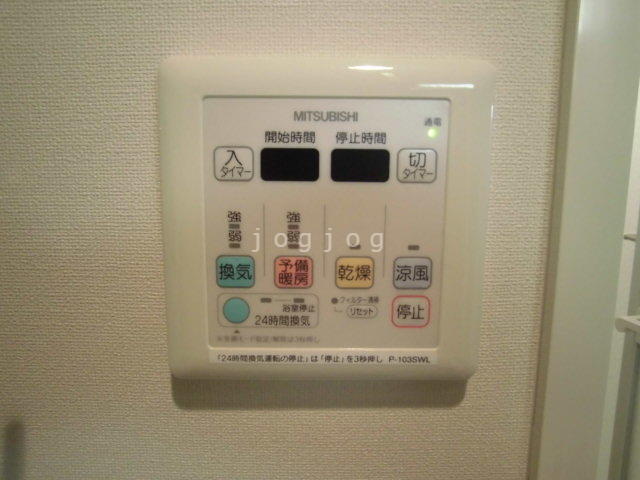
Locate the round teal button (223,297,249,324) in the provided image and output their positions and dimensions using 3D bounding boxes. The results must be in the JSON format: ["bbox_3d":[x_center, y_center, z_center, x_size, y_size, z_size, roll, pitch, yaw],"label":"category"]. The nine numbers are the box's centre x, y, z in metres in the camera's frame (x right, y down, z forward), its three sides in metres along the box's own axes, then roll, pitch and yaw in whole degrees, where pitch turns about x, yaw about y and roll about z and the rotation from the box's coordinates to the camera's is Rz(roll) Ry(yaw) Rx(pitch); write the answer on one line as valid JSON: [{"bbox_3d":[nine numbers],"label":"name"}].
[{"bbox_3d":[-0.032,0.027,0.182,0.010,0.010,0.003,1,9,0],"label":"round teal button"}]

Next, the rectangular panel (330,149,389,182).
[{"bbox_3d":[0.015,-0.027,0.174,0.021,0.012,0.003,1,9,0],"label":"rectangular panel"}]

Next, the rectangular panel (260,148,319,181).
[{"bbox_3d":[-0.011,-0.027,0.174,0.021,0.012,0.003,1,9,0],"label":"rectangular panel"}]

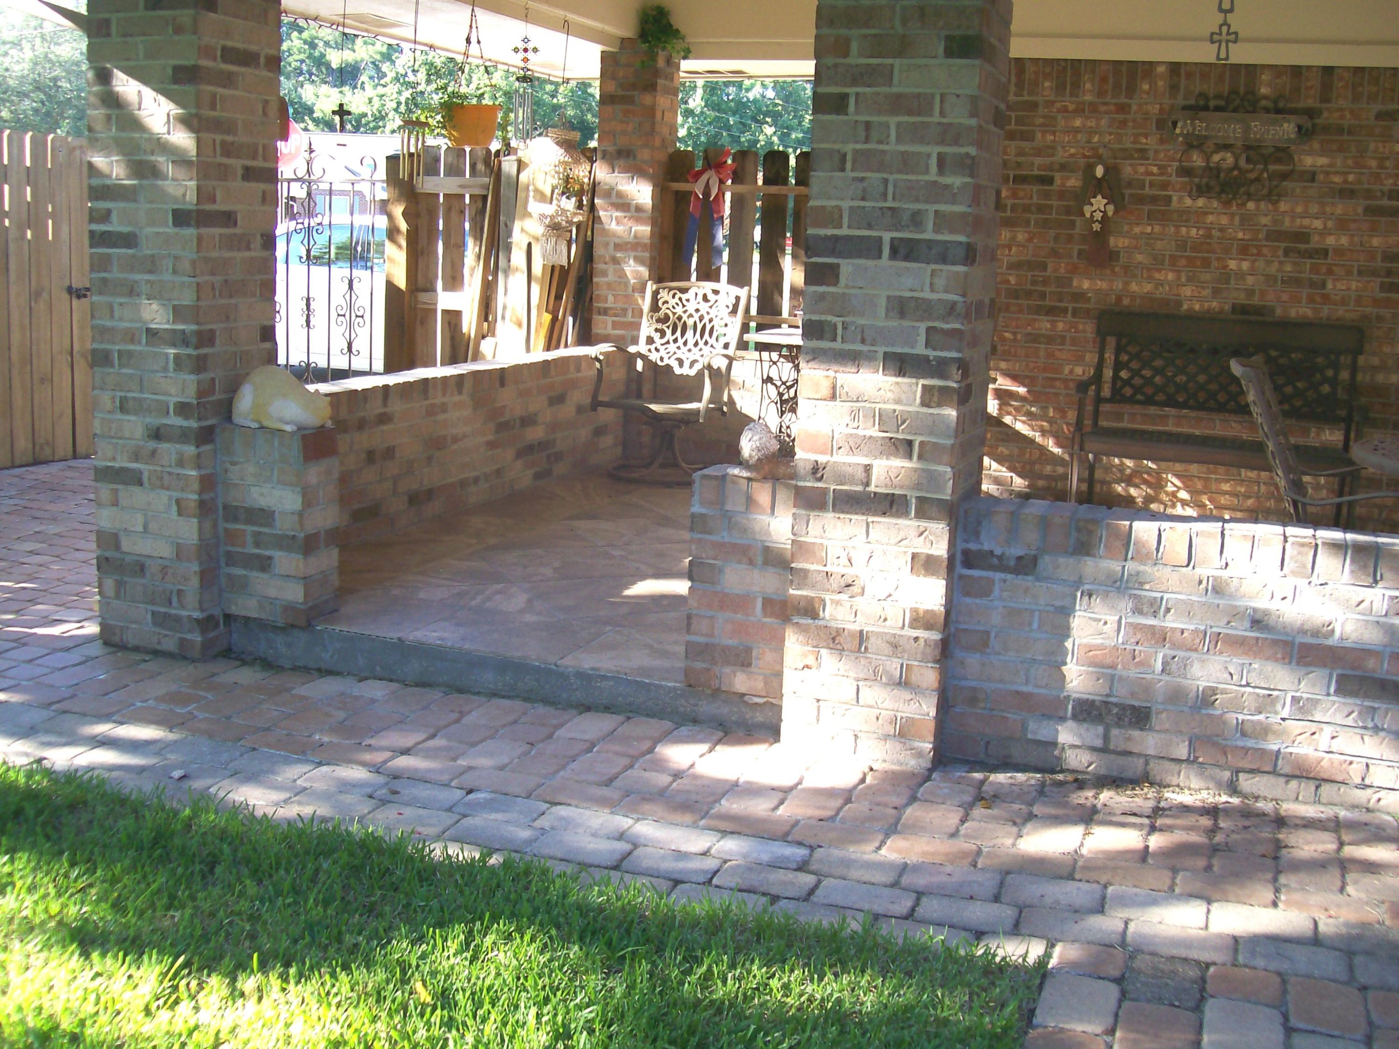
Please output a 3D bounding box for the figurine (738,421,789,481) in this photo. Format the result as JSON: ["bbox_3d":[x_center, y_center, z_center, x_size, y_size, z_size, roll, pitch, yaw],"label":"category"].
[{"bbox_3d":[0.162,-0.196,3.724,0.128,0.148,0.125,6,12,19],"label":"figurine"}]

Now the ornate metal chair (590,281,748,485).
[{"bbox_3d":[-0.156,-0.686,7.015,0.600,0.927,0.620,8,12,27],"label":"ornate metal chair"}]

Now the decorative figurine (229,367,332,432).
[{"bbox_3d":[-1.222,-0.374,4.269,0.310,0.188,0.180,3,11,4],"label":"decorative figurine"}]

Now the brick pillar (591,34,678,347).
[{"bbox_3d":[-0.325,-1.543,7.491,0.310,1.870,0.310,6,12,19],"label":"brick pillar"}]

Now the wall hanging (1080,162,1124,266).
[{"bbox_3d":[1.837,-1.419,6.668,0.200,0.490,0.060,6,12,19],"label":"wall hanging"}]

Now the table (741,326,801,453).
[{"bbox_3d":[0.487,-0.544,6.966,0.480,0.712,0.470,6,12,19],"label":"table"}]

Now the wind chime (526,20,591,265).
[{"bbox_3d":[-0.630,-1.726,6.564,0.280,1.100,0.250,6,12,19],"label":"wind chime"}]

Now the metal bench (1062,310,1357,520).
[{"bbox_3d":[2.243,-0.435,6.307,1.220,0.894,0.610,6,12,19],"label":"metal bench"}]

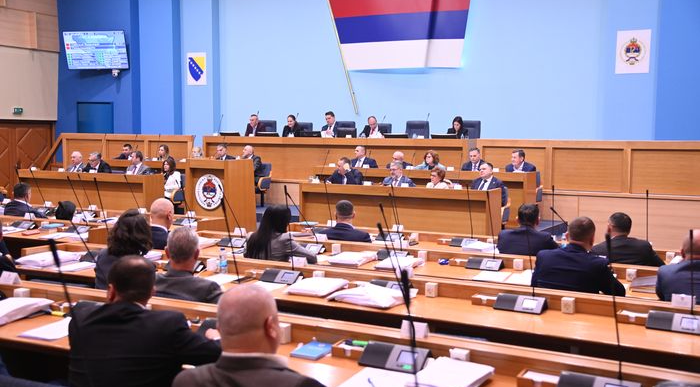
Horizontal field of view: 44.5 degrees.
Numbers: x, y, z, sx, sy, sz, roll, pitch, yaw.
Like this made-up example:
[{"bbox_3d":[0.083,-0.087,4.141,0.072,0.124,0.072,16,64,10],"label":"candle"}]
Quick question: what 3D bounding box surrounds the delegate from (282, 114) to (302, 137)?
[{"bbox_3d":[-1.223,-0.985,17.771,0.470,1.299,0.720,3,6,31],"label":"delegate"}]

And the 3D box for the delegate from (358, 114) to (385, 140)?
[{"bbox_3d":[0.421,-0.882,16.775,0.520,1.263,0.720,2,5,23],"label":"delegate"}]

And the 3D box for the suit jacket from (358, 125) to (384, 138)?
[{"bbox_3d":[0.433,-1.030,16.837,0.490,0.610,0.350,2,5,23],"label":"suit jacket"}]

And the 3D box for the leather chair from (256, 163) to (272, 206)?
[{"bbox_3d":[-1.878,-0.158,16.373,0.600,0.820,0.600,3,6,30],"label":"leather chair"}]

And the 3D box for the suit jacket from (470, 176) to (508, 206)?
[{"bbox_3d":[1.940,0.042,11.883,0.500,0.600,0.360,3,5,29],"label":"suit jacket"}]

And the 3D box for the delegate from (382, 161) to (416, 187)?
[{"bbox_3d":[0.711,0.130,13.099,0.530,1.226,0.720,3,6,31],"label":"delegate"}]

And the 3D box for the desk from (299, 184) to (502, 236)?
[{"bbox_3d":[0.668,0.337,12.142,3.000,0.880,0.460,3,6,30],"label":"desk"}]

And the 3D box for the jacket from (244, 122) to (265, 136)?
[{"bbox_3d":[-2.034,-1.206,18.330,0.490,0.610,0.350,3,6,31],"label":"jacket"}]

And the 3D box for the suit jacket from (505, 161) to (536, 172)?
[{"bbox_3d":[2.710,-0.213,13.502,0.520,0.600,0.350,3,6,31],"label":"suit jacket"}]

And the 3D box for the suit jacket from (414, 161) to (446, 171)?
[{"bbox_3d":[1.347,-0.254,14.299,0.500,0.580,0.340,3,6,31],"label":"suit jacket"}]

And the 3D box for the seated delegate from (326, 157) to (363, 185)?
[{"bbox_3d":[-0.102,0.067,13.591,0.550,1.269,0.720,3,6,31],"label":"seated delegate"}]

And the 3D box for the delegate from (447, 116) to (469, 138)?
[{"bbox_3d":[1.950,-0.778,15.646,0.460,1.280,0.720,2,5,24],"label":"delegate"}]

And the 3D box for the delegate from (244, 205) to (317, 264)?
[{"bbox_3d":[-0.486,0.693,6.444,0.460,1.220,0.720,4,6,35],"label":"delegate"}]

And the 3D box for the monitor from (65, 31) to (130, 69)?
[{"bbox_3d":[-6.317,-3.575,21.341,1.660,0.945,0.070,1,20,12],"label":"monitor"}]

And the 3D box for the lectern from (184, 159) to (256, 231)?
[{"bbox_3d":[-2.062,0.049,13.613,0.770,1.190,0.740,3,6,30],"label":"lectern"}]

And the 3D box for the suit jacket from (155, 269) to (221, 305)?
[{"bbox_3d":[-0.972,0.737,4.989,0.480,0.600,0.320,1,5,14],"label":"suit jacket"}]

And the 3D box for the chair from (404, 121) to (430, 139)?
[{"bbox_3d":[1.294,-0.791,16.378,0.600,1.190,0.650,2,5,25],"label":"chair"}]

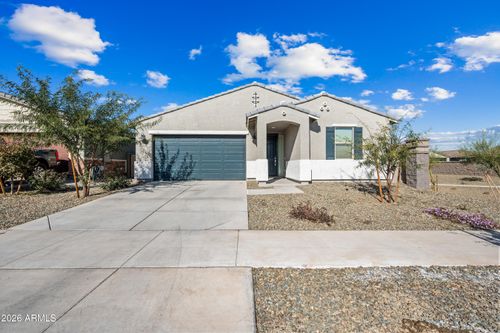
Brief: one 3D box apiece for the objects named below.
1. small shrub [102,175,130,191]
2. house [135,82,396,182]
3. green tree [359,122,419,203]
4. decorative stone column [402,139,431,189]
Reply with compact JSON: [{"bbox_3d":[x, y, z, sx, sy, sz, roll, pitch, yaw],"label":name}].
[{"bbox_3d":[-5.580,0.630,8.700,1.000,0.600,0.900,0,0,0],"label":"small shrub"},{"bbox_3d":[0.150,-1.790,15.200,12.900,5.030,13.200,0,0,0],"label":"house"},{"bbox_3d":[4.200,-0.120,6.300,1.750,2.400,1.650,0,0,0],"label":"green tree"},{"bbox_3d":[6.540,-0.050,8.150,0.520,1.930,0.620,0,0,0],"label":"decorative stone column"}]

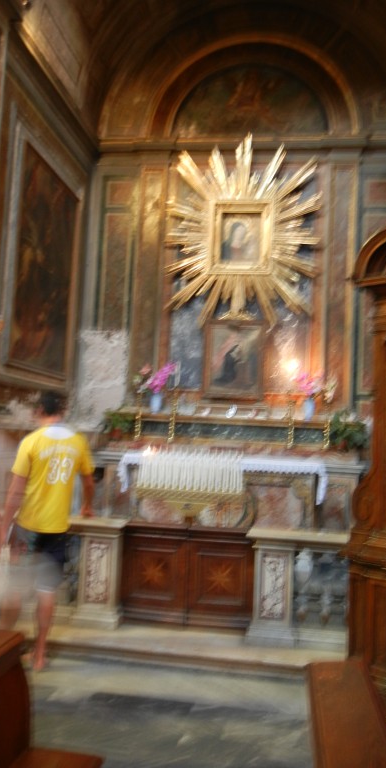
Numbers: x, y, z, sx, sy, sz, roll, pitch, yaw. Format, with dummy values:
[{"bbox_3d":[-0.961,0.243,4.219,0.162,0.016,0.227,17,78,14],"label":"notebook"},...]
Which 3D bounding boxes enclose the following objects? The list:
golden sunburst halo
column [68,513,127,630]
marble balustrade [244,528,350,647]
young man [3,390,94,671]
[{"bbox_3d":[0.539,-1.762,7.535,1.750,2.180,0.220,3,-4,9],"label":"golden sunburst halo"},{"bbox_3d":[-0.697,1.407,5.041,0.365,0.750,0.370,3,-4,9],"label":"column"},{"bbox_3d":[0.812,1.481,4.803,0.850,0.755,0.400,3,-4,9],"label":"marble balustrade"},{"bbox_3d":[-0.958,0.935,4.432,0.550,1.770,0.400,4,-4,-7],"label":"young man"}]

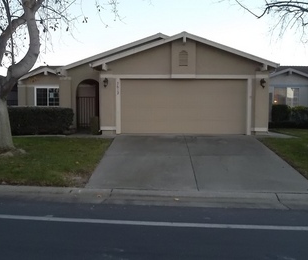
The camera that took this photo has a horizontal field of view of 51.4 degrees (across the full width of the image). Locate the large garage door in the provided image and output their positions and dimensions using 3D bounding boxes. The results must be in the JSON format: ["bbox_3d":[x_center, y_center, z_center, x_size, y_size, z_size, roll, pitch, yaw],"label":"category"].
[{"bbox_3d":[1.177,-0.914,12.350,4.880,2.130,0.100,0,5,2],"label":"large garage door"}]

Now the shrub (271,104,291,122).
[{"bbox_3d":[6.492,-0.789,16.300,0.980,1.000,0.950,0,5,2],"label":"shrub"}]

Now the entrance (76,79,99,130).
[{"bbox_3d":[-2.813,-1.075,13.600,1.050,2.200,0.300,0,5,2],"label":"entrance"}]

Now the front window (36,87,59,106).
[{"bbox_3d":[-6.066,-1.915,18.300,1.420,1.130,0.120,0,5,2],"label":"front window"}]

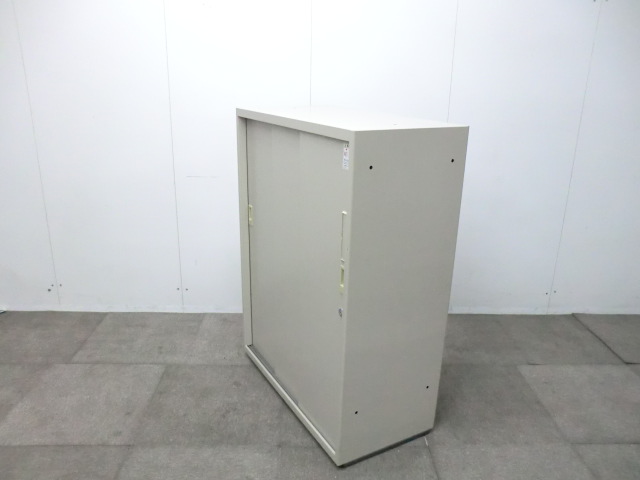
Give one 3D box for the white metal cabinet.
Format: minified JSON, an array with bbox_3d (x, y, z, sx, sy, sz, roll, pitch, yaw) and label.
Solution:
[{"bbox_3d":[0.046,0.084,1.847,0.402,1.055,0.800,-9,20,-29],"label":"white metal cabinet"}]

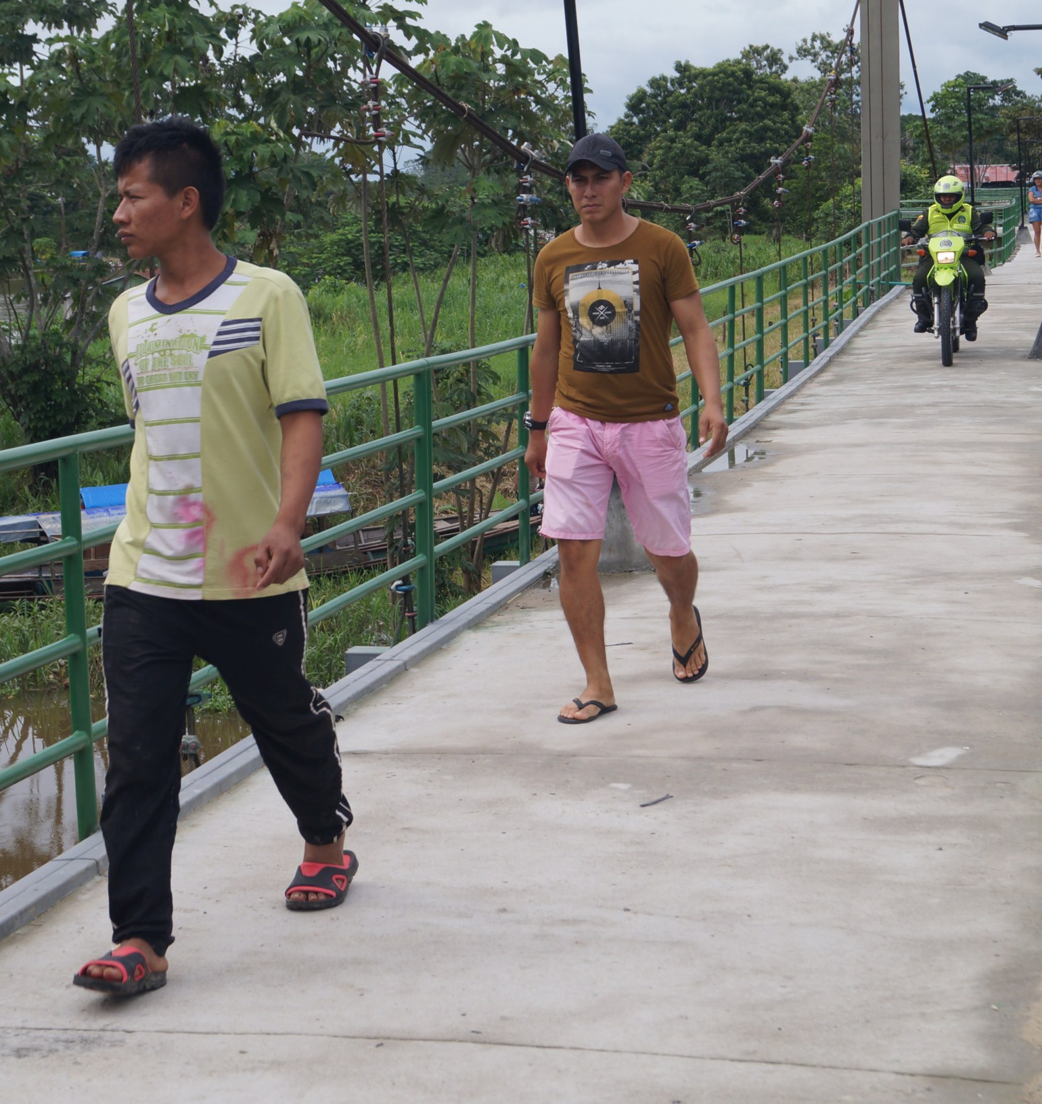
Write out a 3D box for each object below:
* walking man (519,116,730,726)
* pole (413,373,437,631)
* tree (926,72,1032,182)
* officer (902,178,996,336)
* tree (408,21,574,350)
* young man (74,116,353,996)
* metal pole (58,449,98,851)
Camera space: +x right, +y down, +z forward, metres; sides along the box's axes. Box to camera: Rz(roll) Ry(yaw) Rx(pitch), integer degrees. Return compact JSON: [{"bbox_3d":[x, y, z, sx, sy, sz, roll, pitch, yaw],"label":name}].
[{"bbox_3d":[0.308,-0.398,7.195,0.590,1.690,0.720,1,9,16],"label":"walking man"},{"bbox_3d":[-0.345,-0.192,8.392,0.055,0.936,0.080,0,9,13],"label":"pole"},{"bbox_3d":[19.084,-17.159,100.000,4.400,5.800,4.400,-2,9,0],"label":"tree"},{"bbox_3d":[3.710,-2.559,20.830,0.800,1.420,0.800,0,9,13],"label":"officer"},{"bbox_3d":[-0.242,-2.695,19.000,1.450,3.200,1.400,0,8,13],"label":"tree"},{"bbox_3d":[-0.629,-0.022,4.765,0.510,1.650,0.770,2,9,23],"label":"young man"},{"bbox_3d":[-1.015,0.214,5.500,0.047,0.910,0.047,0,8,13],"label":"metal pole"}]

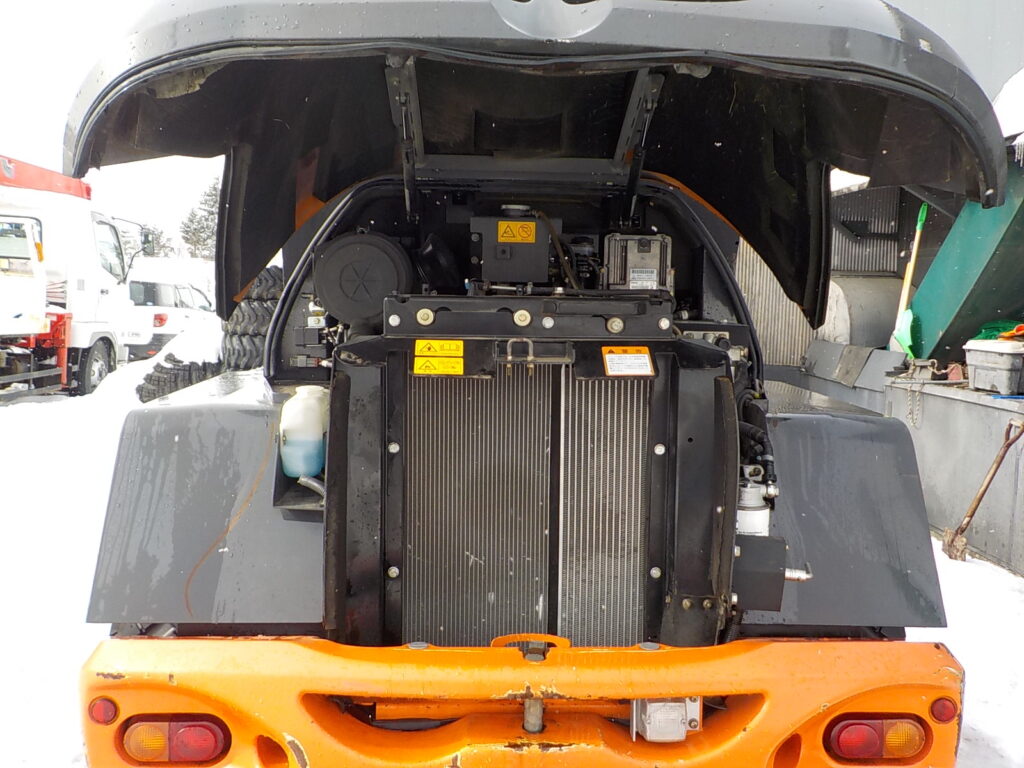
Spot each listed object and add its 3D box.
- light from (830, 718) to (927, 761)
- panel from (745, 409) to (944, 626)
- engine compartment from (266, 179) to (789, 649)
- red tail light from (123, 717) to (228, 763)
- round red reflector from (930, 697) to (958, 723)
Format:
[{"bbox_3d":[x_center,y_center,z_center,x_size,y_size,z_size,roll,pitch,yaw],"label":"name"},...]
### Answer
[{"bbox_3d":[0.806,0.774,1.958,0.207,0.084,0.049,1,5,-3],"label":"light"},{"bbox_3d":[0.797,0.333,2.304,0.532,0.488,0.374,1,5,-3],"label":"panel"},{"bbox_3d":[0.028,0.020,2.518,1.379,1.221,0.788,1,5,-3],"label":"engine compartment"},{"bbox_3d":[-0.719,0.752,1.888,0.207,0.084,0.049,1,5,-3],"label":"red tail light"},{"bbox_3d":[0.944,0.712,1.945,0.059,0.059,0.020,1,5,-3],"label":"round red reflector"}]

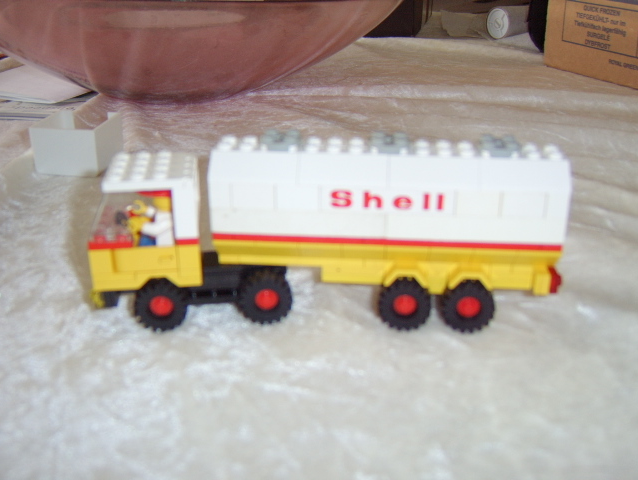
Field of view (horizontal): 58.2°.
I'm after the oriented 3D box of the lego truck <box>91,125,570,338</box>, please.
[{"bbox_3d":[0.001,-0.005,0.228,0.182,0.076,0.043,1,24,1],"label":"lego truck"}]

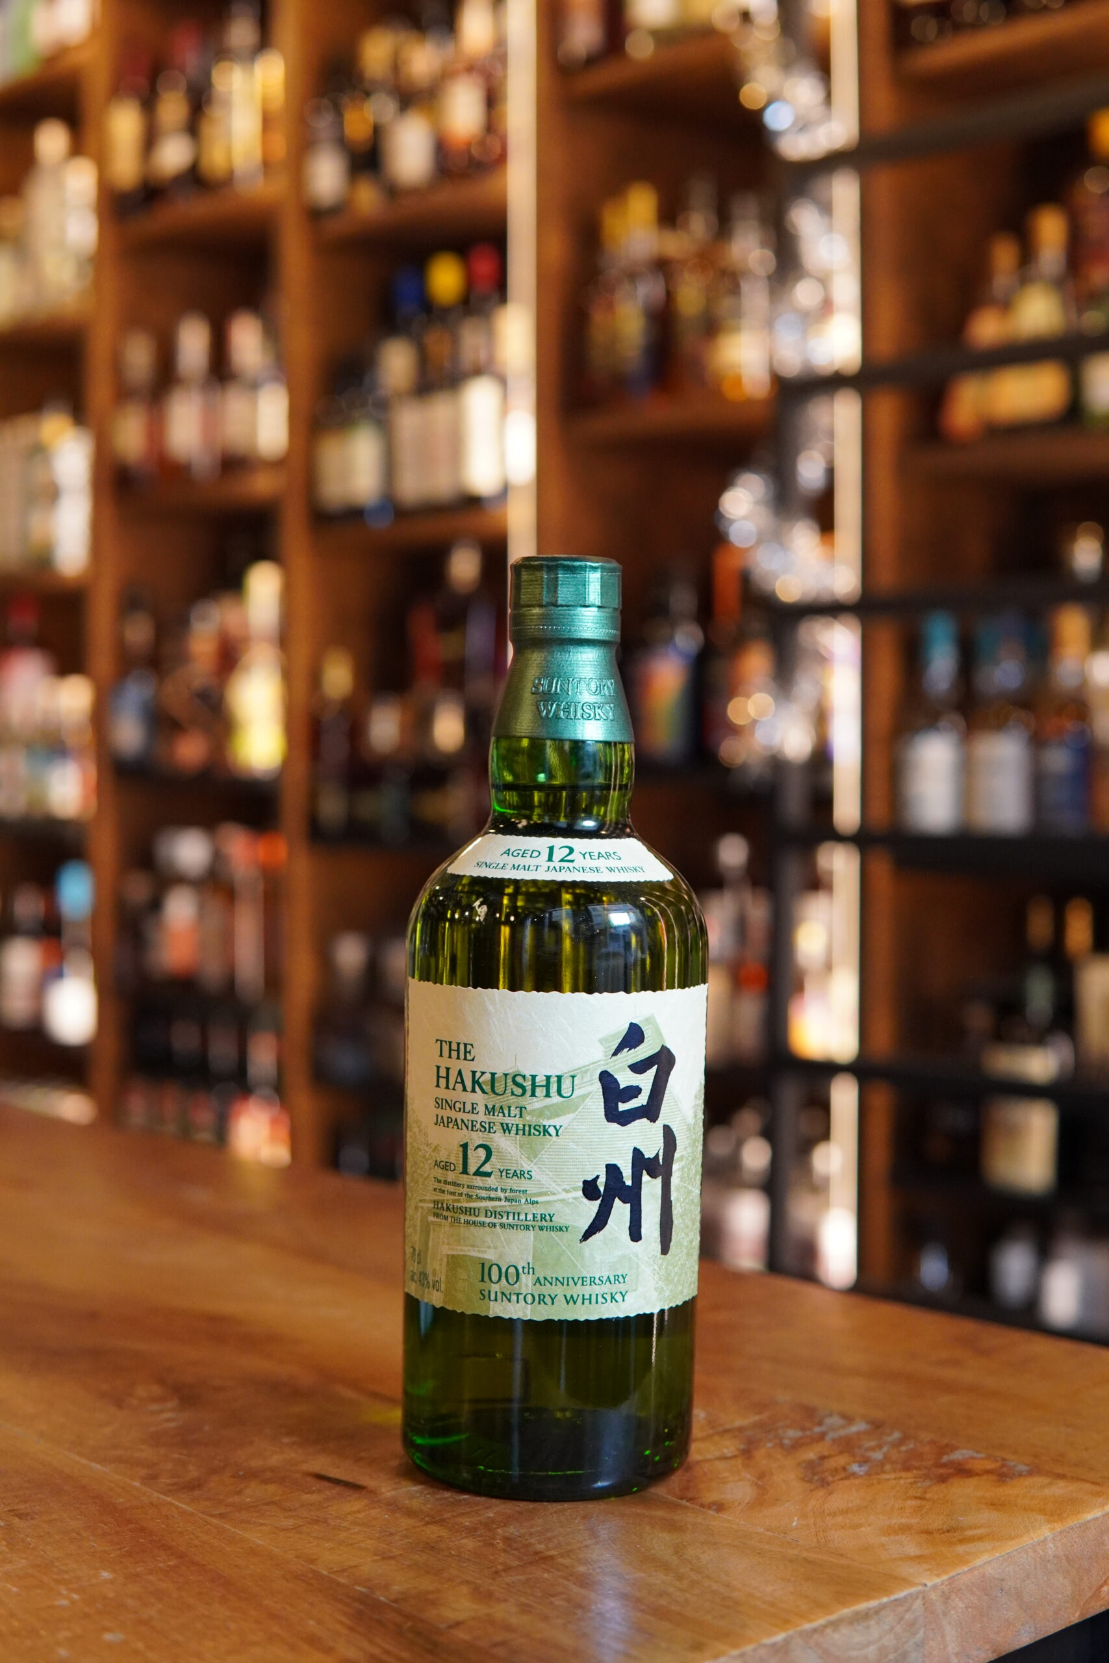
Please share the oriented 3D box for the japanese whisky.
[{"bbox_3d":[0.001,0.052,0.595,0.086,0.258,0.086,1,2,0],"label":"japanese whisky"}]

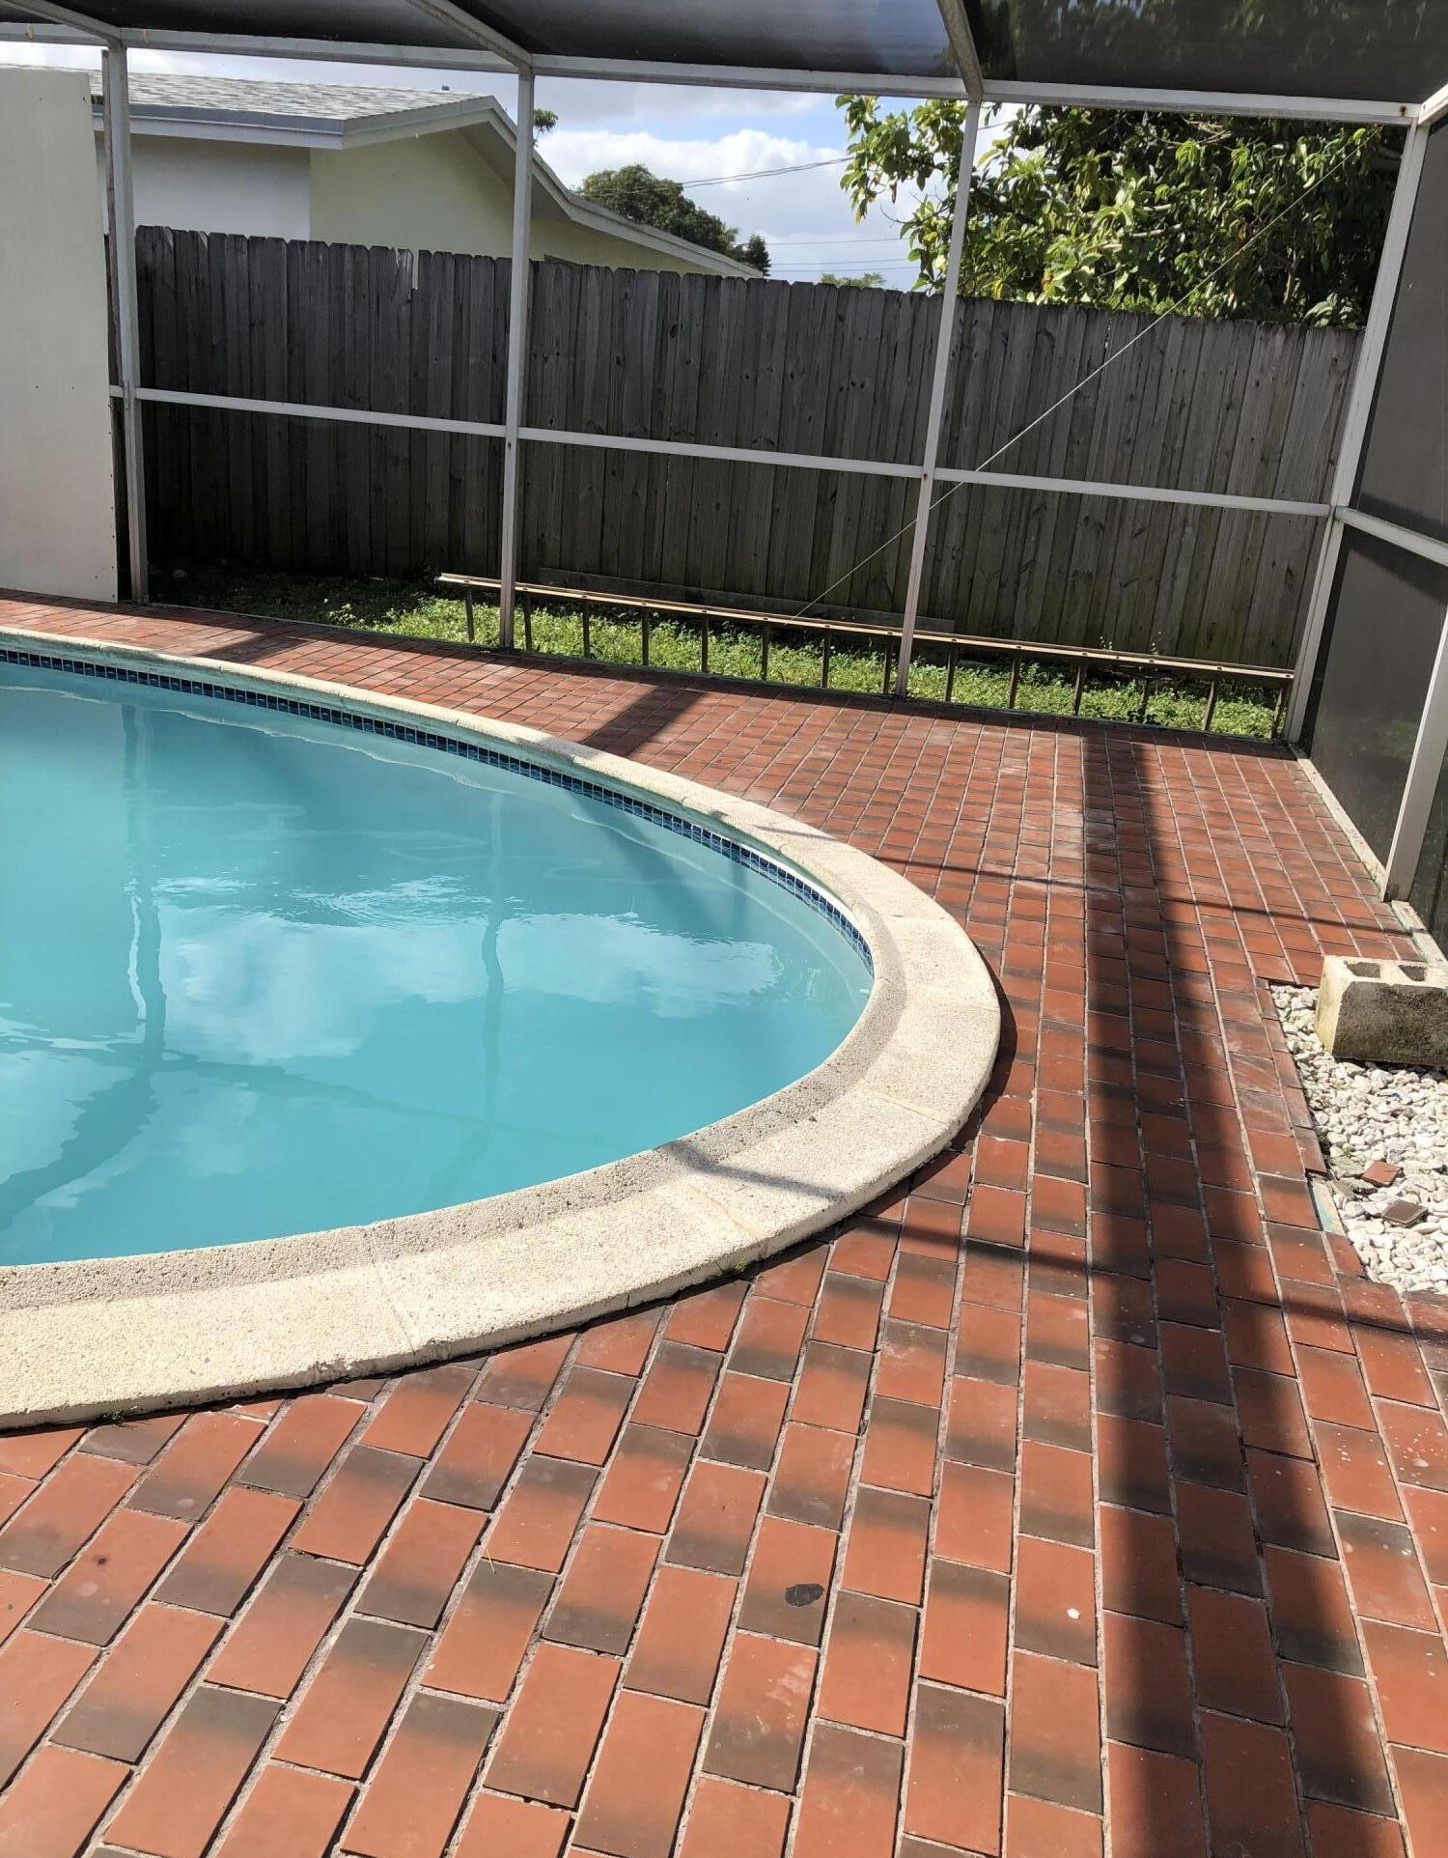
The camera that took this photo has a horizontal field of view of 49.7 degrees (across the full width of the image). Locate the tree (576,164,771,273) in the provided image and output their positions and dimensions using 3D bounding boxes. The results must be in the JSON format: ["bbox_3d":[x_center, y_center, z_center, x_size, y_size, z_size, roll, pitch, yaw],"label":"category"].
[{"bbox_3d":[-1.577,-13.558,33.910,4.600,5.500,4.400,5,19,0],"label":"tree"}]

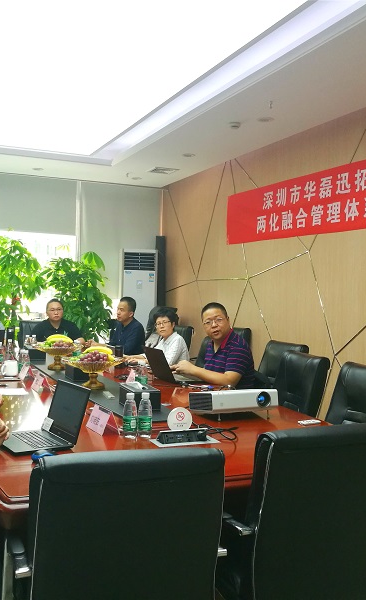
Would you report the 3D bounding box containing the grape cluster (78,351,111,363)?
[{"bbox_3d":[-0.550,0.354,3.880,0.190,0.090,0.140,1,1,-24],"label":"grape cluster"}]

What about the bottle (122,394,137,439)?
[{"bbox_3d":[-0.248,0.531,2.909,0.065,0.220,0.065,1,1,0],"label":"bottle"}]

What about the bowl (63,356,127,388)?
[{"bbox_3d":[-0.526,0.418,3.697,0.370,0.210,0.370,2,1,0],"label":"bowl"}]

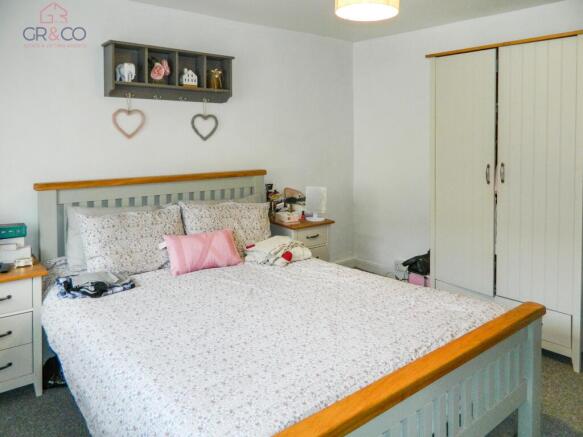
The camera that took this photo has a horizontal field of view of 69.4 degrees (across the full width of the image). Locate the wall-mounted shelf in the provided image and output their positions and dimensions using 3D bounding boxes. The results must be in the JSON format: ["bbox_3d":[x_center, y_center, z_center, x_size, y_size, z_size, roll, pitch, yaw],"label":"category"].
[{"bbox_3d":[-0.823,-1.004,2.951,0.880,0.330,0.150,-7,12,-38],"label":"wall-mounted shelf"}]

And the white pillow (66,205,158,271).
[{"bbox_3d":[-1.100,0.091,2.739,0.660,0.380,0.150,-7,-2,-38],"label":"white pillow"}]

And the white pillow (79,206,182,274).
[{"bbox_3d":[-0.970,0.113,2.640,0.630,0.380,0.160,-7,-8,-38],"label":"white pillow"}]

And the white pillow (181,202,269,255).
[{"bbox_3d":[-0.472,0.054,3.145,0.680,0.380,0.150,-7,-5,-38],"label":"white pillow"}]

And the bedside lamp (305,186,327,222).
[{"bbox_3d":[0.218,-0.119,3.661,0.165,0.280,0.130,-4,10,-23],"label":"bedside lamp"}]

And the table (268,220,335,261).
[{"bbox_3d":[0.074,0.341,3.669,0.450,0.620,0.400,-7,12,-38],"label":"table"}]

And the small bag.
[{"bbox_3d":[1.015,0.331,3.335,0.250,0.200,0.270,-7,12,-38],"label":"small bag"}]

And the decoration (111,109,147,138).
[{"bbox_3d":[-1.095,-0.641,2.846,0.215,0.195,0.025,-7,12,-38],"label":"decoration"}]

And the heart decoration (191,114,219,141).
[{"bbox_3d":[-0.655,-0.689,3.190,0.212,0.190,0.025,-7,12,-38],"label":"heart decoration"}]

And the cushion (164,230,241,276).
[{"bbox_3d":[-0.558,0.203,2.650,0.440,0.230,0.120,-7,-15,-38],"label":"cushion"}]

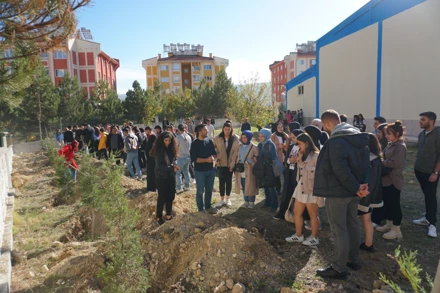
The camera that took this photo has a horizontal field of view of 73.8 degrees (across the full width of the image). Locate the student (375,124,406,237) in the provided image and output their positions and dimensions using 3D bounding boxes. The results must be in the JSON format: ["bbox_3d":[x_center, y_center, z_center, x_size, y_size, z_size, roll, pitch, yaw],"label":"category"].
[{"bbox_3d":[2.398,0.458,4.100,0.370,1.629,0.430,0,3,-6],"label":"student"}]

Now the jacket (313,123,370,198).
[{"bbox_3d":[1.308,0.142,3.150,0.540,0.779,0.560,2,4,32],"label":"jacket"}]

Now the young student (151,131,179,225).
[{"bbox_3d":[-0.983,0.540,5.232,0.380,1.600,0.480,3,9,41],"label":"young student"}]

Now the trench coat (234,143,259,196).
[{"bbox_3d":[0.542,0.460,6.000,0.500,1.105,0.340,1,3,14],"label":"trench coat"}]

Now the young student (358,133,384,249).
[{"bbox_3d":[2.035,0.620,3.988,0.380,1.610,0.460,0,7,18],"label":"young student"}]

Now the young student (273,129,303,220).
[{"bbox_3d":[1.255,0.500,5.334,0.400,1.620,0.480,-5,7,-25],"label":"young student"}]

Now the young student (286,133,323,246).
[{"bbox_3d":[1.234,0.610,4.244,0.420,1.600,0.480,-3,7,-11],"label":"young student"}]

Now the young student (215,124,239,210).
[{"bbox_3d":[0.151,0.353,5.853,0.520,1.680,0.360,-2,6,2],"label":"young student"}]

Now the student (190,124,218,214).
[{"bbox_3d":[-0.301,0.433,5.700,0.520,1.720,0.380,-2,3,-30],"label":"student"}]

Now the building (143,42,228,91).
[{"bbox_3d":[-9.393,-16.763,81.000,21.500,19.500,16.000,-3,7,-6],"label":"building"}]

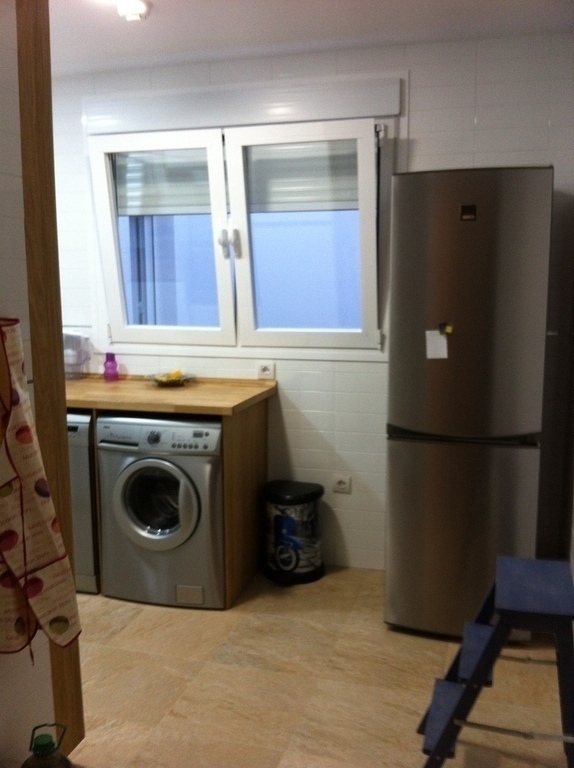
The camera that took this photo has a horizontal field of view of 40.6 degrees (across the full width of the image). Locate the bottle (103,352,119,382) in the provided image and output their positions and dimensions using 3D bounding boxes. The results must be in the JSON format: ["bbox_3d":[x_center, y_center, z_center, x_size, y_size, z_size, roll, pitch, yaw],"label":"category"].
[{"bbox_3d":[-0.891,-0.087,3.929,0.074,0.146,0.074,2,11,16],"label":"bottle"}]

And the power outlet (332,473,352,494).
[{"bbox_3d":[0.270,0.495,3.841,0.084,0.086,0.014,2,11,16],"label":"power outlet"}]

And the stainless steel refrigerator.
[{"bbox_3d":[0.766,0.086,3.284,0.588,1.861,0.630,2,11,16],"label":"stainless steel refrigerator"}]

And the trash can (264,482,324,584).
[{"bbox_3d":[0.031,0.723,3.797,0.284,0.445,0.265,2,11,16],"label":"trash can"}]

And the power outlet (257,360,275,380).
[{"bbox_3d":[-0.106,-0.066,3.847,0.082,0.084,0.014,2,11,16],"label":"power outlet"}]

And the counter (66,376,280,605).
[{"bbox_3d":[-0.739,0.479,3.800,1.261,0.947,0.642,2,11,16],"label":"counter"}]

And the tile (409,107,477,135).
[{"bbox_3d":[0.678,-1.160,3.421,0.300,0.100,0.010,2,11,16],"label":"tile"}]

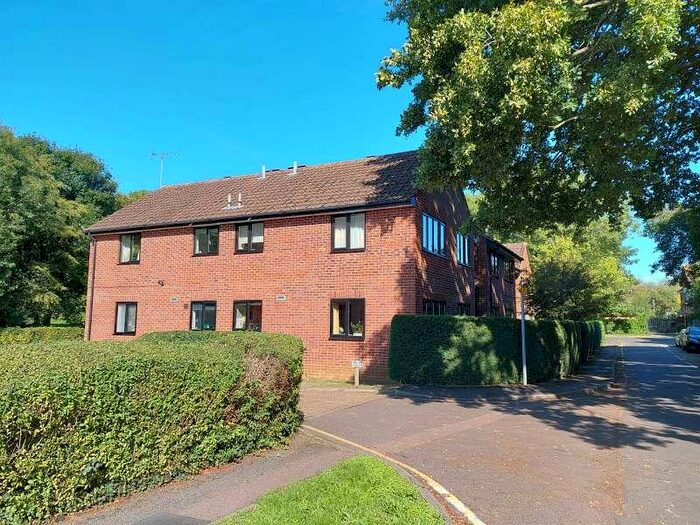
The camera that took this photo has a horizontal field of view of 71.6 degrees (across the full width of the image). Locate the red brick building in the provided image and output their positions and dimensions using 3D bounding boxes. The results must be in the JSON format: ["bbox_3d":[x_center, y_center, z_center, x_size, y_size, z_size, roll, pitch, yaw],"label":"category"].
[{"bbox_3d":[-0.799,0.377,22.002,14.050,7.910,14.500,-3,-8,25],"label":"red brick building"}]

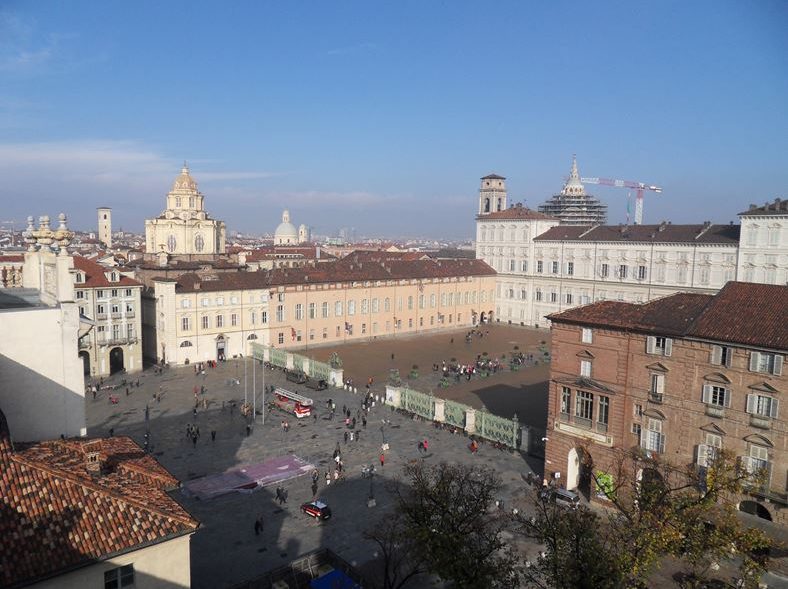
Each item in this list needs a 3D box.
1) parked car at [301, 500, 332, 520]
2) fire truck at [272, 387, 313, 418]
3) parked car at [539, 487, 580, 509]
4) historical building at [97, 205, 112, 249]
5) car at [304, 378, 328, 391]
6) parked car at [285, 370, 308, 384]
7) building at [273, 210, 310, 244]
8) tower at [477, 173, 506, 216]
[{"bbox_3d":[-9.130,24.950,63.620,3.650,1.540,1.620,6,7,41],"label":"parked car"},{"bbox_3d":[-18.940,20.140,101.870,2.500,3.300,9.500,-4,8,-42],"label":"fire truck"},{"bbox_3d":[20.560,24.980,67.630,1.800,1.550,4.500,-4,8,-42],"label":"parked car"},{"bbox_3d":[-191.960,-32.230,363.670,6.900,50.940,6.900,-4,8,-42],"label":"historical building"},{"bbox_3d":[-16.700,19.230,118.240,2.000,1.950,4.600,-4,8,-42],"label":"car"},{"bbox_3d":[-22.130,18.610,123.680,2.000,1.950,4.600,-4,8,-42],"label":"parked car"},{"bbox_3d":[-84.120,-41.010,446.290,23.000,55.220,25.000,-4,8,-42],"label":"building"},{"bbox_3d":[50.900,-28.690,285.070,9.700,66.370,9.700,-4,8,-42],"label":"tower"}]

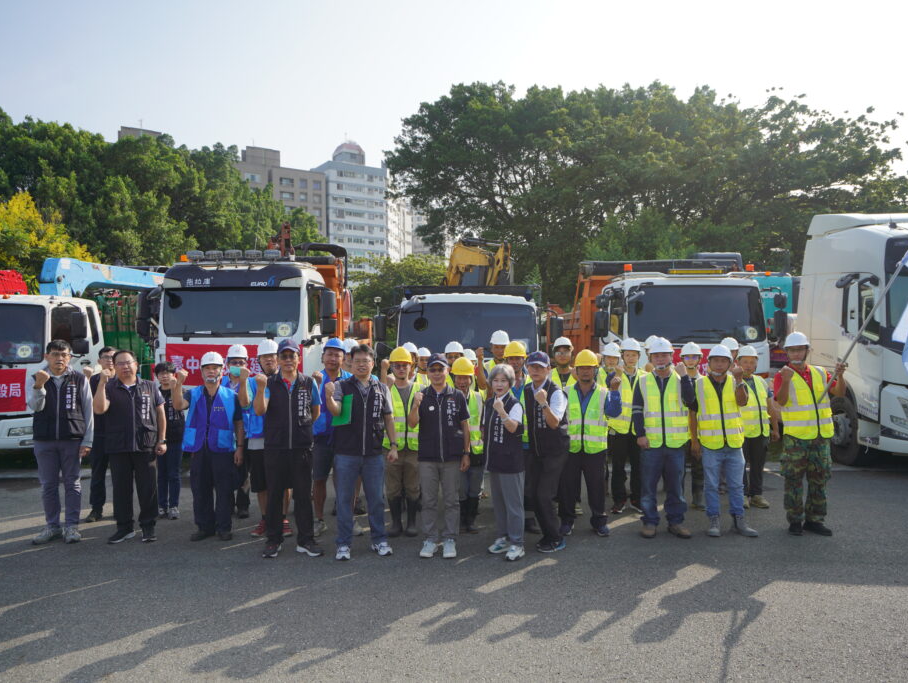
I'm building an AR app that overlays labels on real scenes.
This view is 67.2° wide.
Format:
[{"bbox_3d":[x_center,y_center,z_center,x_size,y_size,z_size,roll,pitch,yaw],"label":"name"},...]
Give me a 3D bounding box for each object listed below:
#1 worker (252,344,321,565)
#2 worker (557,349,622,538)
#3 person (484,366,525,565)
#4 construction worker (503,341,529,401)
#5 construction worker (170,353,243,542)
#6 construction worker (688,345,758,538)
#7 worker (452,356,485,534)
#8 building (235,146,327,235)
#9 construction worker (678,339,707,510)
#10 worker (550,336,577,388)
[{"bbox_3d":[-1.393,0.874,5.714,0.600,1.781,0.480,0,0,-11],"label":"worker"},{"bbox_3d":[1.276,0.927,6.380,0.620,1.686,0.400,0,0,16],"label":"worker"},{"bbox_3d":[0.416,0.976,5.630,0.440,1.589,0.400,0,1,37],"label":"person"},{"bbox_3d":[0.607,0.885,6.420,0.540,1.770,0.380,0,0,9],"label":"construction worker"},{"bbox_3d":[-2.266,0.935,6.250,0.660,1.669,0.400,0,0,-16],"label":"construction worker"},{"bbox_3d":[2.488,0.900,6.301,0.600,1.735,0.480,0,0,17],"label":"construction worker"},{"bbox_3d":[0.089,0.959,6.417,0.540,1.618,0.450,0,0,1],"label":"worker"},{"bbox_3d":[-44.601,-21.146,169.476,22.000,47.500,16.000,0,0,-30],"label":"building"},{"bbox_3d":[2.522,0.890,7.220,0.520,1.759,0.360,0,0,18],"label":"construction worker"},{"bbox_3d":[1.149,0.859,7.100,0.520,1.822,0.360,0,0,10],"label":"worker"}]

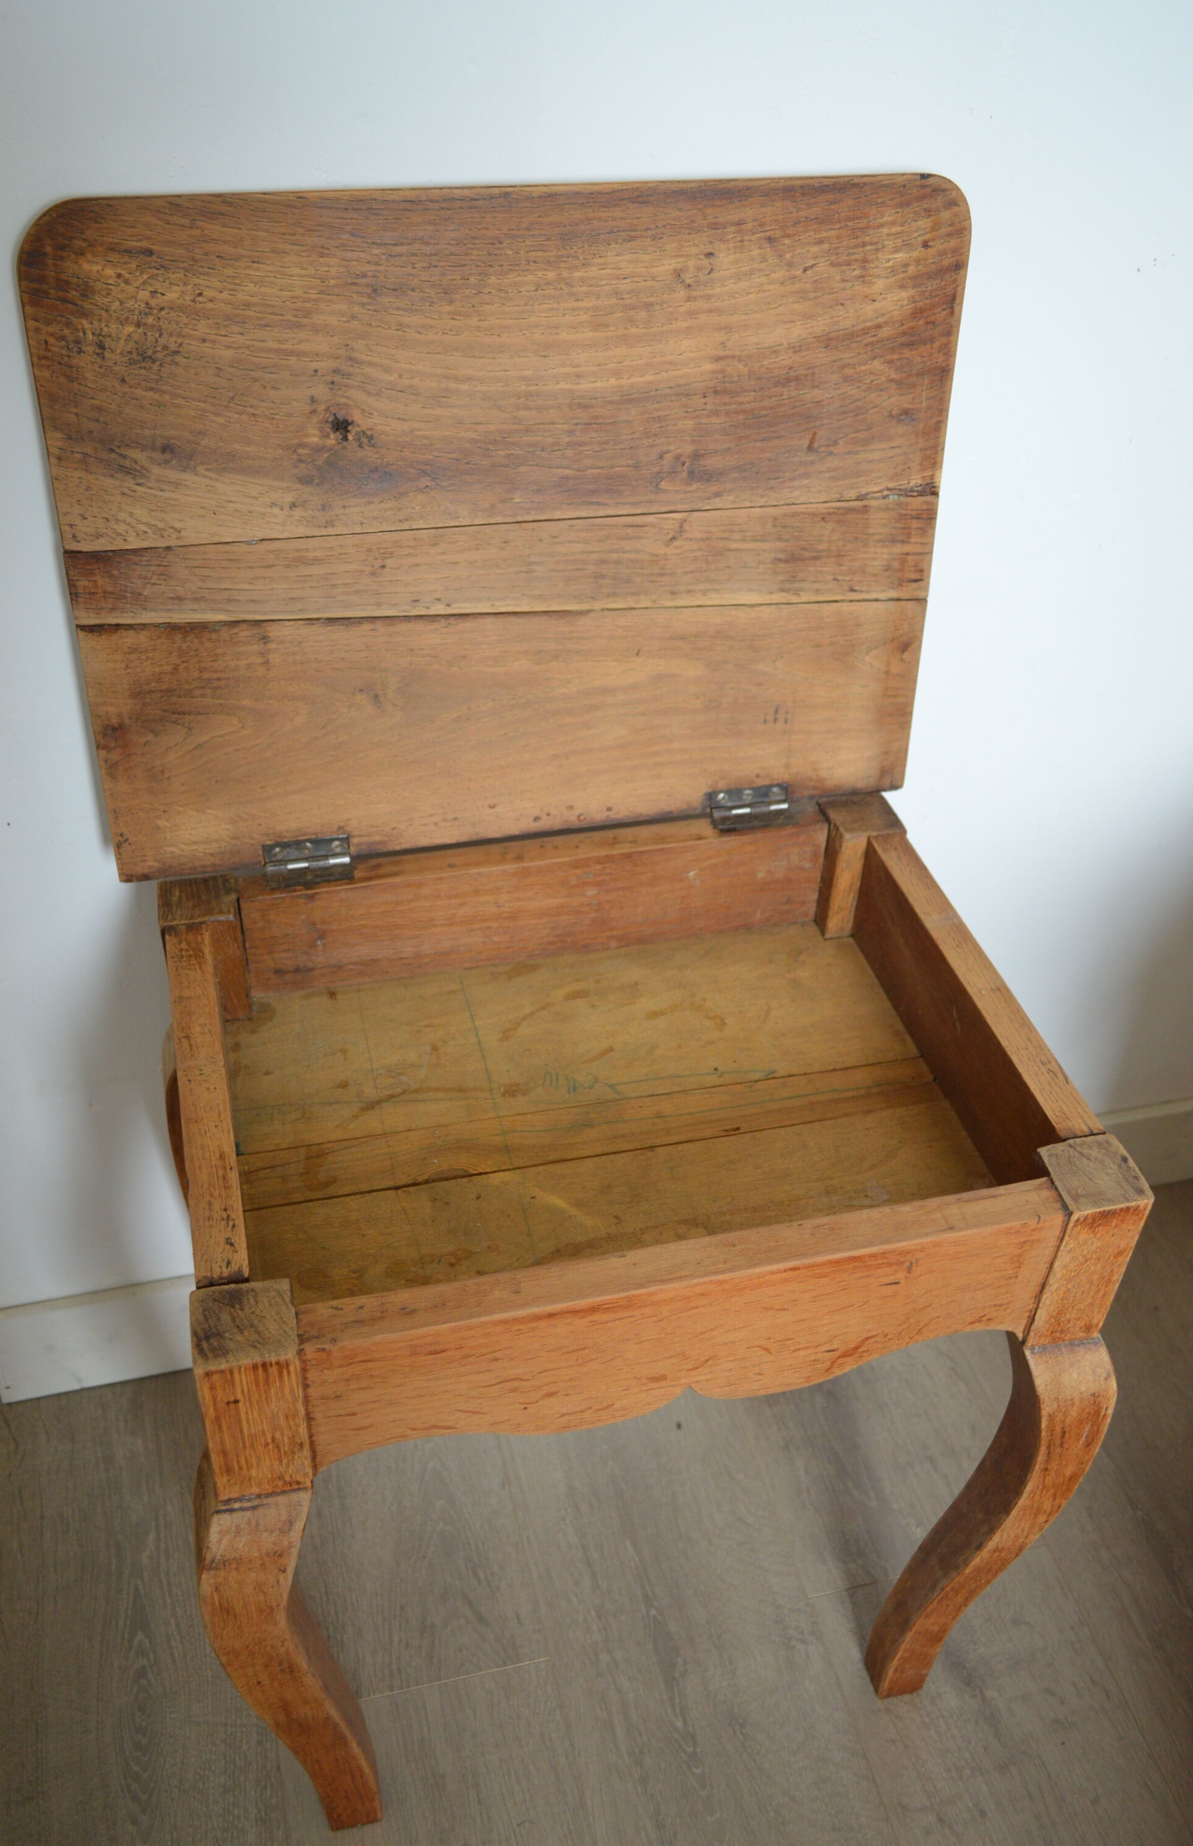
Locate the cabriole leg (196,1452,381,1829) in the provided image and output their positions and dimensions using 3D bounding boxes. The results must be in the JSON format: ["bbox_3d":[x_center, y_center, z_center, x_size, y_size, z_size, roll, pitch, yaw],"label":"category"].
[{"bbox_3d":[-0.174,0.423,0.971,0.082,0.407,0.068,-7,40,-12],"label":"cabriole leg"}]

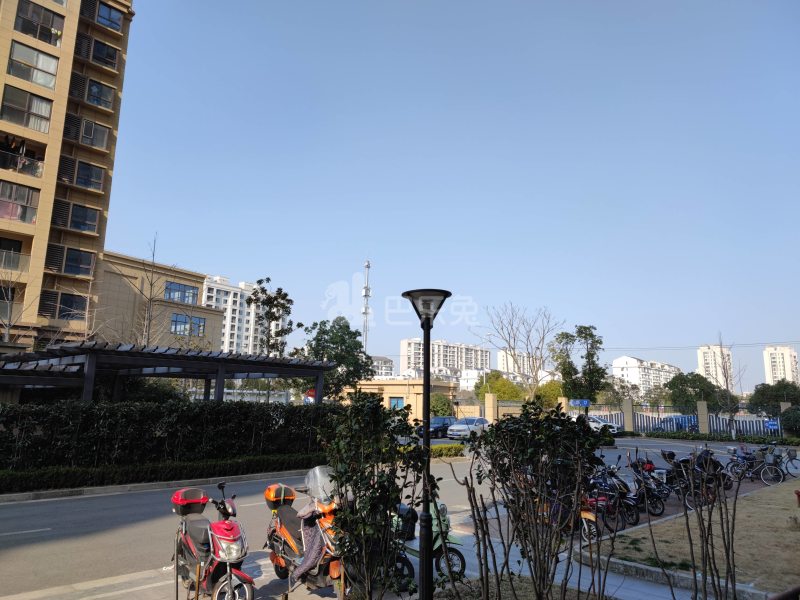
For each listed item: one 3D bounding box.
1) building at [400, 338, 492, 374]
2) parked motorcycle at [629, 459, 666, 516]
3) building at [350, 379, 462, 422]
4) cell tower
[{"bbox_3d":[30.180,53.538,381.077,72.000,47.000,12.000,9,-14,-37],"label":"building"},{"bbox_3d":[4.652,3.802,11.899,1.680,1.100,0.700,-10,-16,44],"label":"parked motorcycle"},{"bbox_3d":[0.098,9.660,51.817,8.300,4.400,6.500,-6,-13,30],"label":"building"},{"bbox_3d":[-8.948,9.930,152.857,2.600,42.063,2.600,0,-11,3],"label":"cell tower"}]

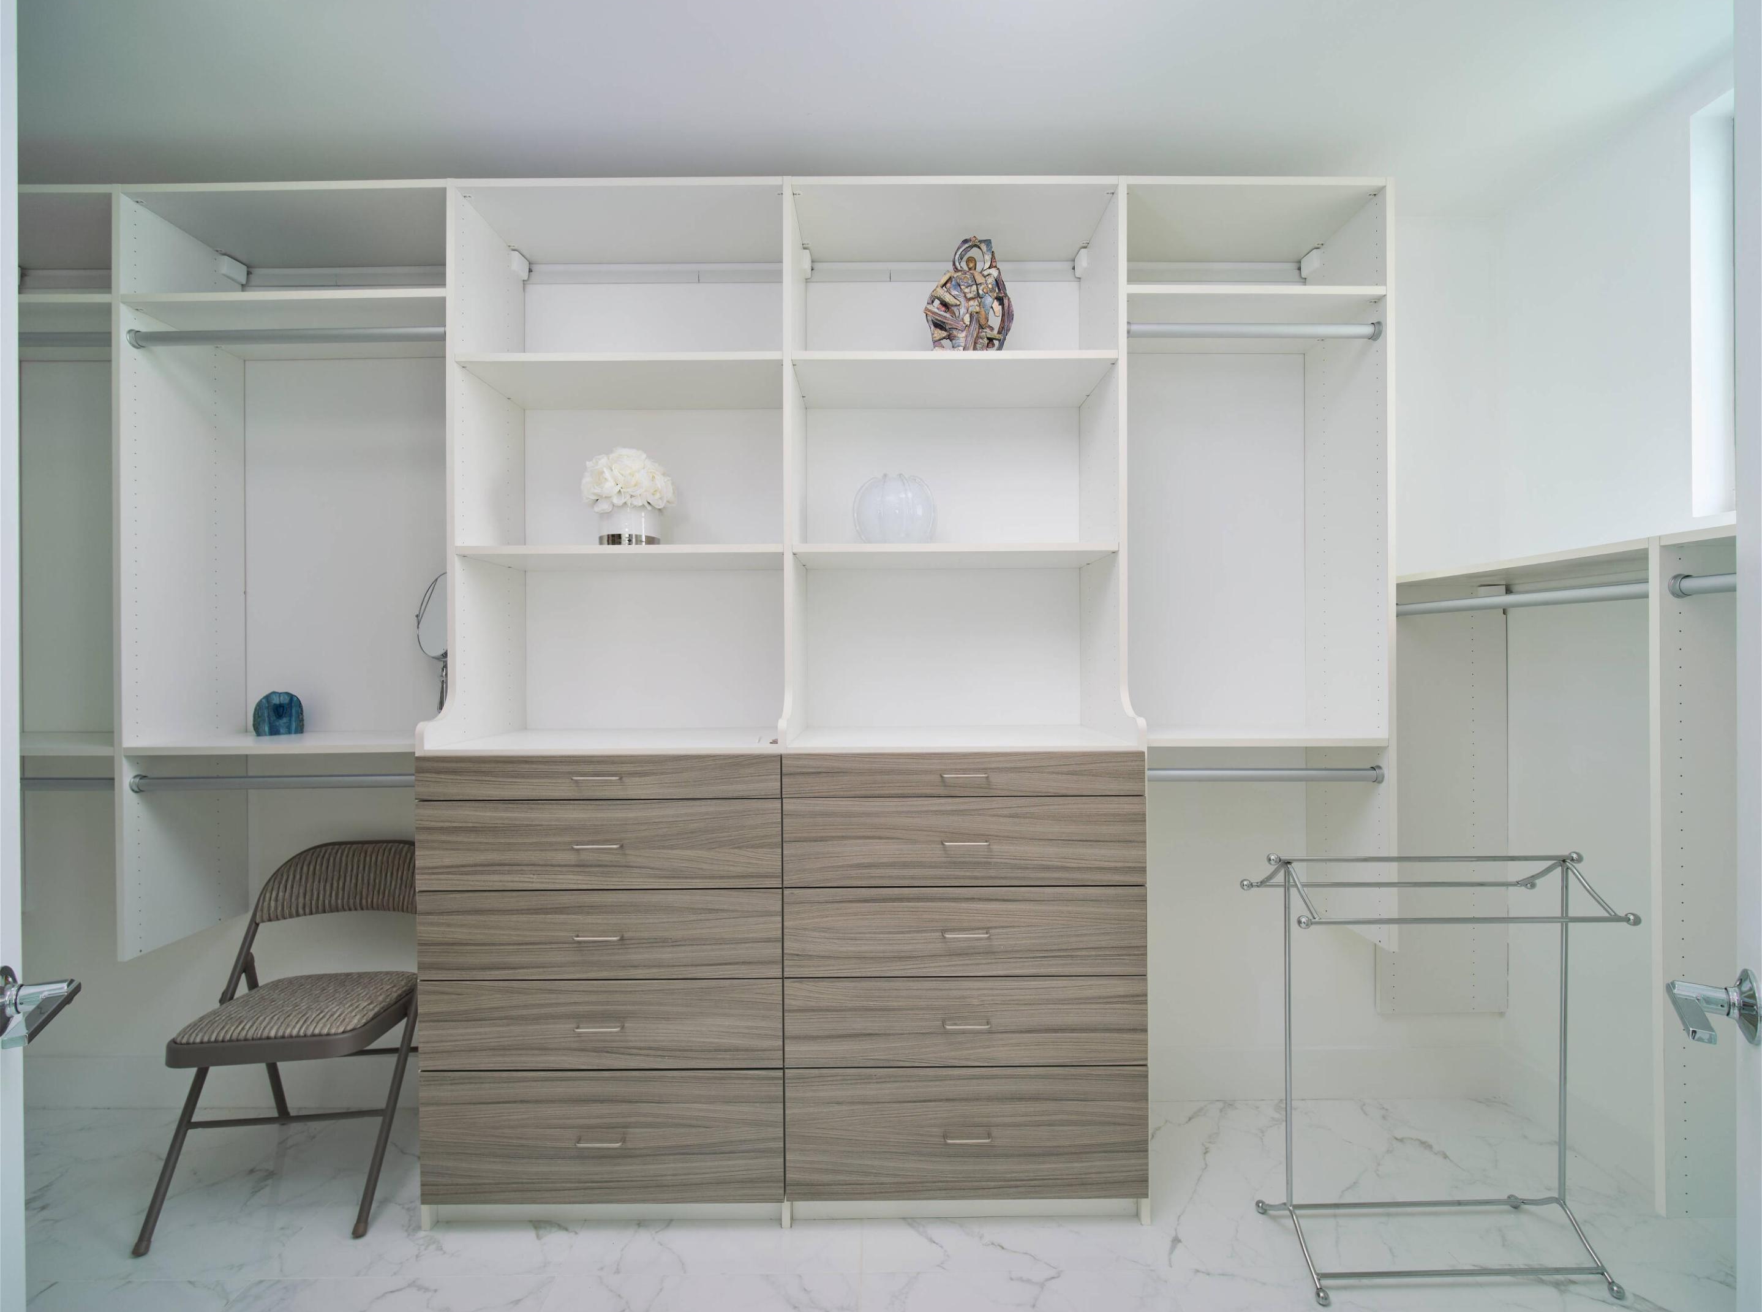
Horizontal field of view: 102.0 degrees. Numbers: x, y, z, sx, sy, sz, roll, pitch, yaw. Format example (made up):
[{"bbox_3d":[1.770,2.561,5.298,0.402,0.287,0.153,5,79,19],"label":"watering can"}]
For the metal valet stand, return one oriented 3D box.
[{"bbox_3d":[1.129,0.821,1.476,0.660,0.829,0.250,0,0,-1],"label":"metal valet stand"}]

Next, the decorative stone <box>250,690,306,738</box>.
[{"bbox_3d":[-1.608,0.153,1.909,0.112,0.116,0.060,0,0,-25],"label":"decorative stone"}]

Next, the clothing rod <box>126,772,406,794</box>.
[{"bbox_3d":[-1.381,0.302,1.697,0.755,0.037,0.037,0,0,0],"label":"clothing rod"}]

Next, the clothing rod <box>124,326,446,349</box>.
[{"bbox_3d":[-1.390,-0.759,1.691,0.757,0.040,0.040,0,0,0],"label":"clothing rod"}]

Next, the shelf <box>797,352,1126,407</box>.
[{"bbox_3d":[0.174,-0.700,1.826,0.762,0.020,0.330,0,0,0],"label":"shelf"}]

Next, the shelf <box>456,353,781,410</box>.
[{"bbox_3d":[-0.608,-0.696,1.825,0.762,0.020,0.330,0,0,0],"label":"shelf"}]

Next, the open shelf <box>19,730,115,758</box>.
[{"bbox_3d":[-2.088,0.226,1.819,0.603,0.019,0.326,0,0,0],"label":"open shelf"}]

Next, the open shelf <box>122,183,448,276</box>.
[{"bbox_3d":[-1.390,-1.092,1.823,0.757,0.020,0.330,0,0,0],"label":"open shelf"}]

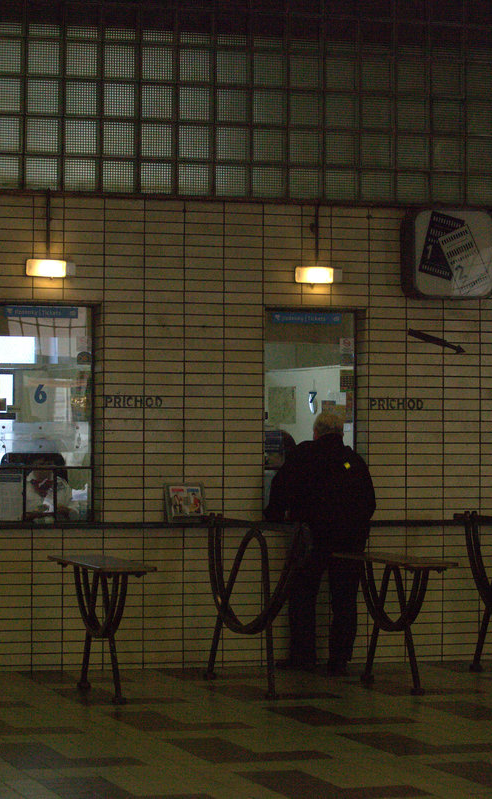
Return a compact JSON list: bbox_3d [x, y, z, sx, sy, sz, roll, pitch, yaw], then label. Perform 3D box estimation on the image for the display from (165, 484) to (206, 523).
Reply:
[{"bbox_3d":[-0.389,0.673,14.675,0.247,0.252,0.140,1,-2,-17],"label":"display"}]

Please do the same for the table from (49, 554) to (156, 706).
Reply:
[{"bbox_3d":[-0.834,1.317,13.009,0.325,0.775,1.290,1,-2,-17],"label":"table"}]

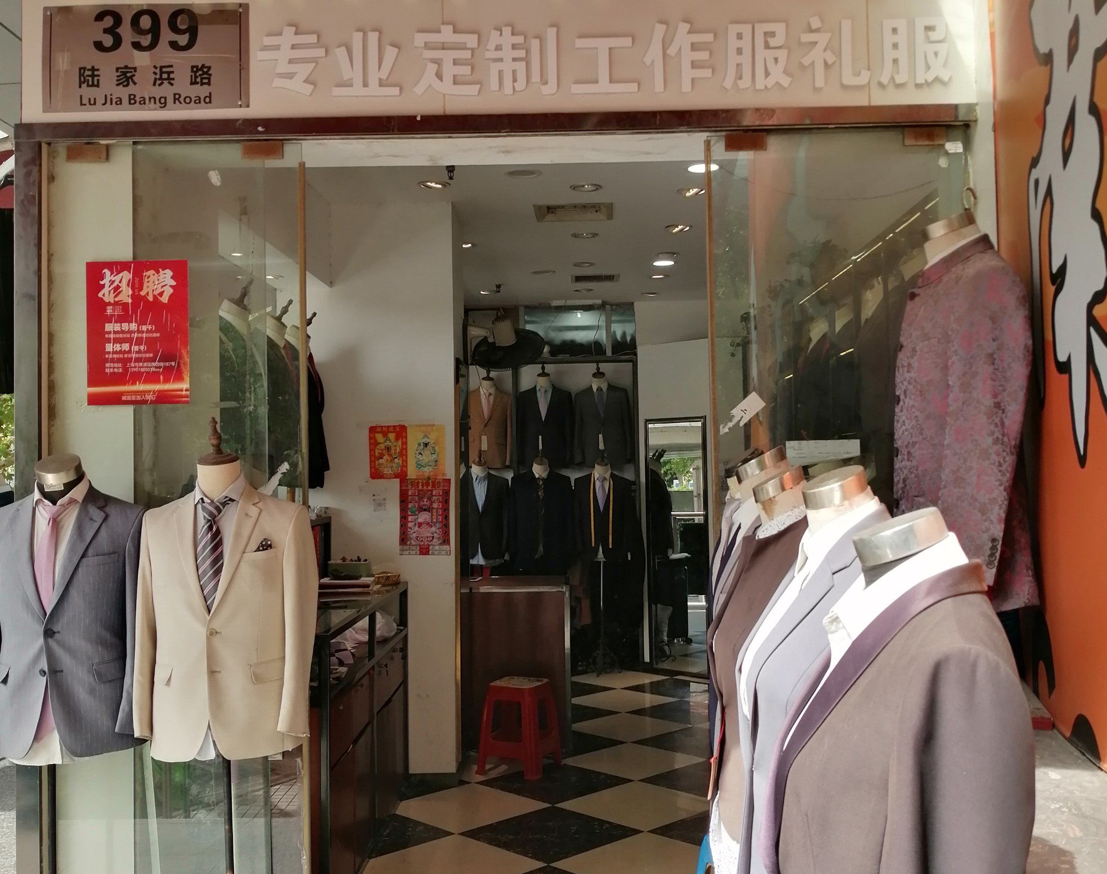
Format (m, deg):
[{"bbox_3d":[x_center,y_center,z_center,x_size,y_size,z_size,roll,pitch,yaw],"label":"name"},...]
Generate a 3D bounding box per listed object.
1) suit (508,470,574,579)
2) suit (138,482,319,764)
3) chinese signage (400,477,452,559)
[{"bbox_3d":[-0.091,0.659,8.740,0.510,0.820,0.270,-1,-2,1],"label":"suit"},{"bbox_3d":[-0.899,0.510,3.038,0.480,0.735,0.260,-1,-2,-3],"label":"suit"},{"bbox_3d":[-0.660,0.408,5.687,0.260,0.410,0.005,-1,-2,1],"label":"chinese signage"}]

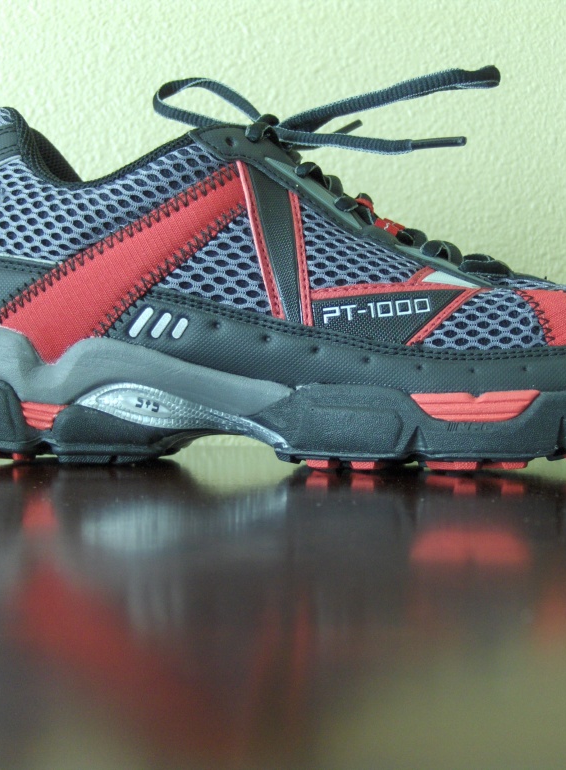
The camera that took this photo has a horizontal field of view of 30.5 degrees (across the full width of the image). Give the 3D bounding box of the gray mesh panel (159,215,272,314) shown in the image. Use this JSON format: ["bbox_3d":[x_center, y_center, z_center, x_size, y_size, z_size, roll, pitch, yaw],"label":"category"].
[{"bbox_3d":[-0.022,-0.040,0.338,0.037,0.033,0.013,1,1,0],"label":"gray mesh panel"}]

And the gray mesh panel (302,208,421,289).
[{"bbox_3d":[0.025,-0.045,0.344,0.040,0.027,0.020,1,1,0],"label":"gray mesh panel"}]

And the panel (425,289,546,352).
[{"bbox_3d":[0.065,-0.021,0.334,0.039,0.020,0.018,1,1,0],"label":"panel"}]

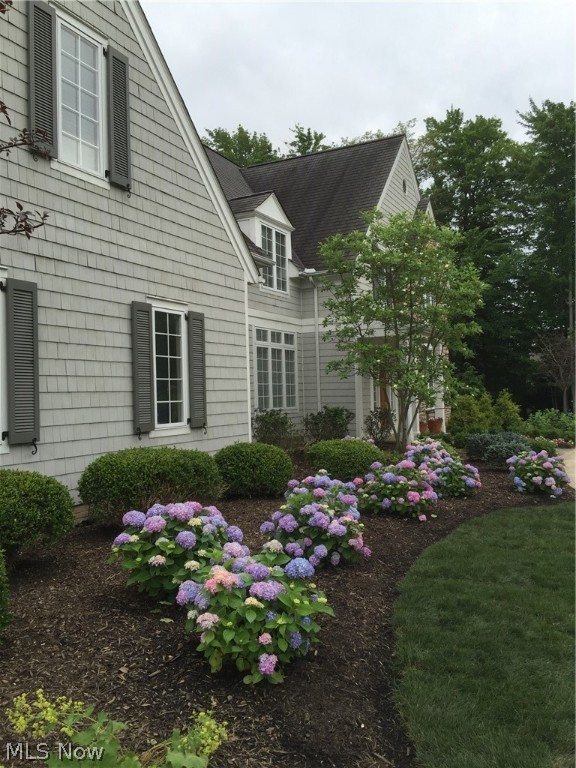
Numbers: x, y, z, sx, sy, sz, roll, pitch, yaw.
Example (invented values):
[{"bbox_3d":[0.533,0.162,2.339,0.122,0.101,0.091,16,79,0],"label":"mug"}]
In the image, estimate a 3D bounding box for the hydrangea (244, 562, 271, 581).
[{"bbox_3d":[-0.152,0.933,3.200,0.127,0.087,0.120,-2,-1,-3],"label":"hydrangea"}]

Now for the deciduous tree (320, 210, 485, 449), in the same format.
[{"bbox_3d":[2.990,-1.423,16.800,4.250,6.250,4.100,-2,-1,0],"label":"deciduous tree"}]

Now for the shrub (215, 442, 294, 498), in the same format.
[{"bbox_3d":[-0.543,1.317,10.054,1.200,0.800,1.250,-2,-1,0],"label":"shrub"}]

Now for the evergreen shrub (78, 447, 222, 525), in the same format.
[{"bbox_3d":[-1.728,1.280,8.583,1.300,0.880,2.000,-2,-1,27],"label":"evergreen shrub"}]

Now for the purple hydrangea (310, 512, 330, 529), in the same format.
[{"bbox_3d":[0.262,1.135,5.350,0.170,0.130,0.150,-2,-1,0],"label":"purple hydrangea"}]

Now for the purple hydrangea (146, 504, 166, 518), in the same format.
[{"bbox_3d":[-1.063,1.033,5.200,0.165,0.125,0.160,-2,-1,0],"label":"purple hydrangea"}]

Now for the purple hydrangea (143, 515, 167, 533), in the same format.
[{"bbox_3d":[-1.044,1.091,5.030,0.180,0.140,0.170,-2,-1,0],"label":"purple hydrangea"}]

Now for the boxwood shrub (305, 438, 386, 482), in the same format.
[{"bbox_3d":[0.840,1.103,9.400,1.140,0.626,1.083,-2,-1,5],"label":"boxwood shrub"}]

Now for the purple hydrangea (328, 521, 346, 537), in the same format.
[{"bbox_3d":[0.400,1.168,5.200,0.145,0.125,0.135,-2,-1,0],"label":"purple hydrangea"}]

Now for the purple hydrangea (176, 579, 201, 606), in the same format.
[{"bbox_3d":[-0.541,1.140,3.500,0.130,0.135,0.125,-2,-1,0],"label":"purple hydrangea"}]

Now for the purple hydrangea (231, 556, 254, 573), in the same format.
[{"bbox_3d":[-0.268,1.055,3.750,0.130,0.100,0.120,-2,-1,0],"label":"purple hydrangea"}]

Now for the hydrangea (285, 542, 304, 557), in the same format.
[{"bbox_3d":[0.052,1.325,5.150,0.155,0.115,0.140,-2,-1,0],"label":"hydrangea"}]

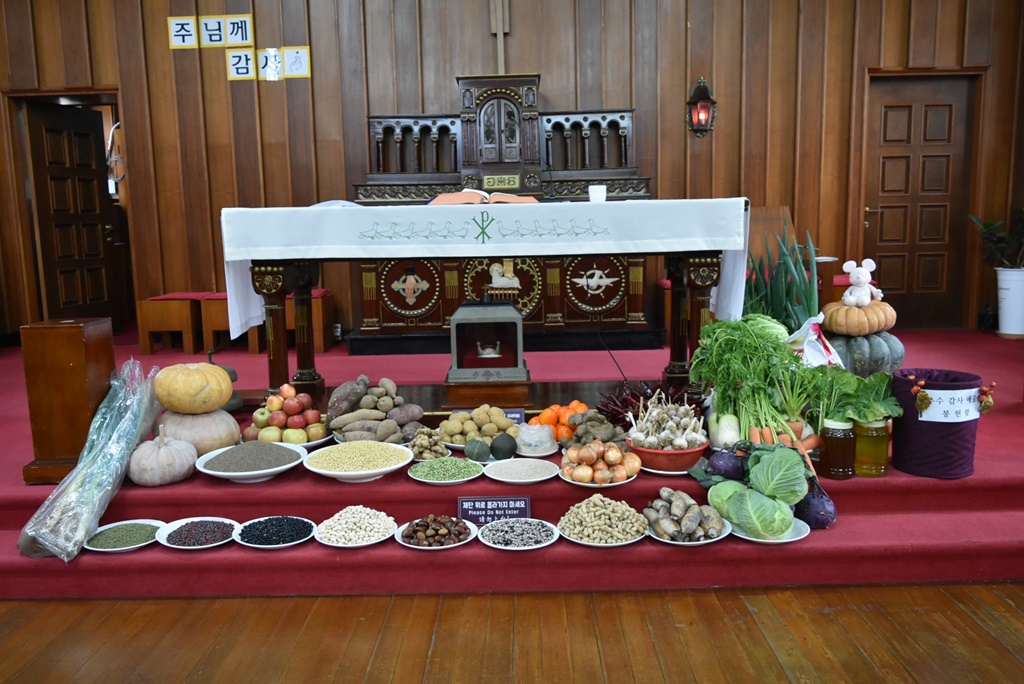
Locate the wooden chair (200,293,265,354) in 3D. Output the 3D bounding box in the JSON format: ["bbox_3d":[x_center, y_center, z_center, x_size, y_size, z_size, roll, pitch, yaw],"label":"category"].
[{"bbox_3d":[-2.133,-0.160,6.022,0.421,0.460,0.356,-1,8,1],"label":"wooden chair"}]

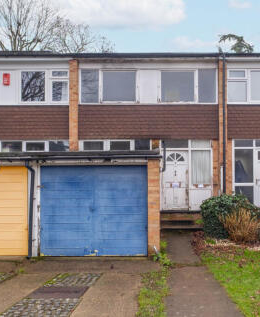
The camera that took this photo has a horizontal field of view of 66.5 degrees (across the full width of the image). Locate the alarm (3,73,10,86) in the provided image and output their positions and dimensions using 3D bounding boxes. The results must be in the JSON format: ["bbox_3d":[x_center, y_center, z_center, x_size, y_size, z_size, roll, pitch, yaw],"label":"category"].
[{"bbox_3d":[-3.765,-2.404,6.105,0.226,0.406,0.090,0,0,0],"label":"alarm"}]

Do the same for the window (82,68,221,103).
[{"bbox_3d":[0.568,-2.211,6.170,4.302,1.102,0.100,0,0,0],"label":"window"}]

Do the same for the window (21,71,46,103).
[{"bbox_3d":[-2.974,-2.210,6.165,0.843,1.025,0.090,0,0,0],"label":"window"}]

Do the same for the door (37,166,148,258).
[{"bbox_3d":[-0.764,1.140,4.305,2.313,1.949,0.070,0,0,0],"label":"door"}]

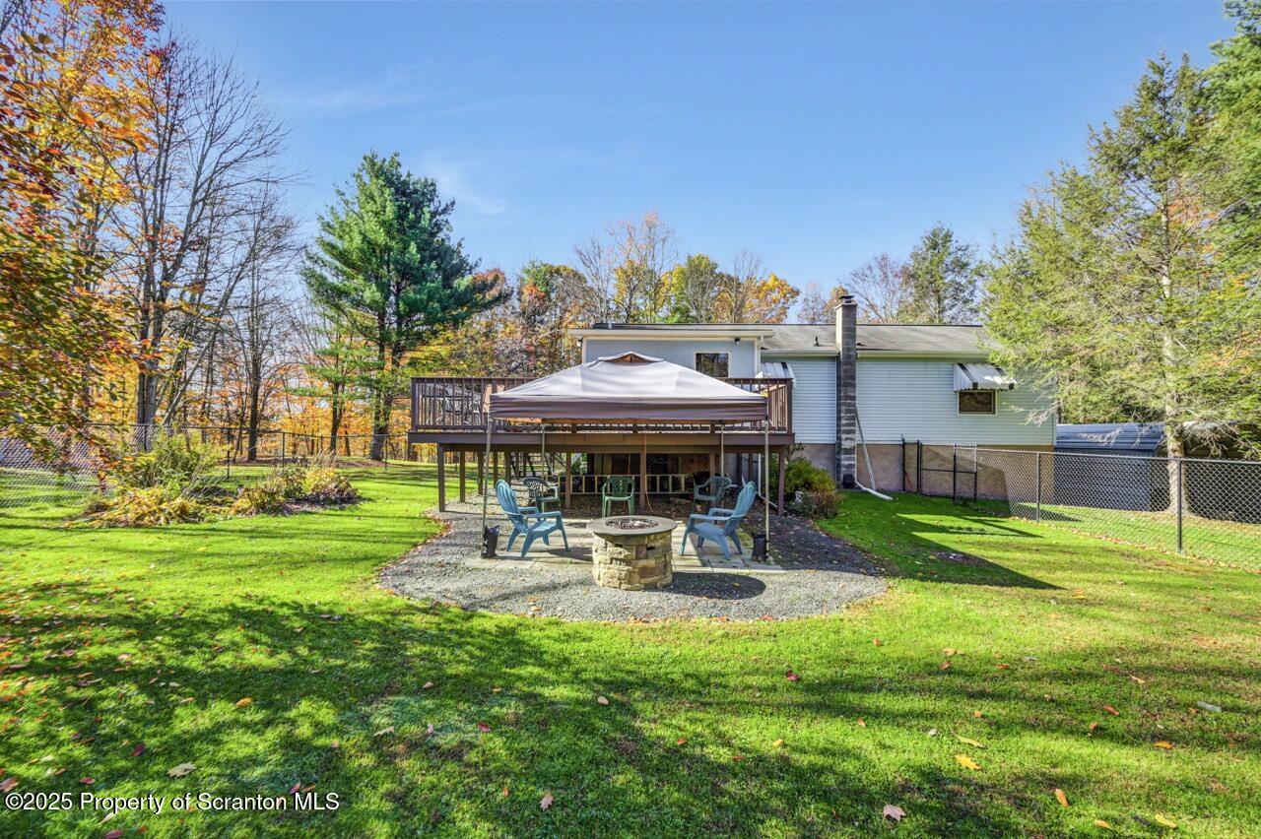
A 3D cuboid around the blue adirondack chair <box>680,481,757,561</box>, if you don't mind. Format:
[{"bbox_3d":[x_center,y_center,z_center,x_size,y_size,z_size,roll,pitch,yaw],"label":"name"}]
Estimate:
[{"bbox_3d":[1.160,1.270,6.370,0.820,0.960,0.740,0,0,30],"label":"blue adirondack chair"}]

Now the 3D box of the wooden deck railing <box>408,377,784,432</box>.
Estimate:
[{"bbox_3d":[-0.580,-0.260,11.200,7.300,1.070,3.900,0,0,-1],"label":"wooden deck railing"}]

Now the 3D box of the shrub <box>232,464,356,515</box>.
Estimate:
[{"bbox_3d":[-6.900,1.390,10.200,1.850,0.870,1.400,0,0,-6],"label":"shrub"}]

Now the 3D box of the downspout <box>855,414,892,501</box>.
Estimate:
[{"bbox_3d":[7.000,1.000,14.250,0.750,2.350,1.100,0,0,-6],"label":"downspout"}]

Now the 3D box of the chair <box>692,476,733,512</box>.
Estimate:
[{"bbox_3d":[1.520,1.460,9.200,0.600,0.800,0.600,0,-1,41],"label":"chair"}]

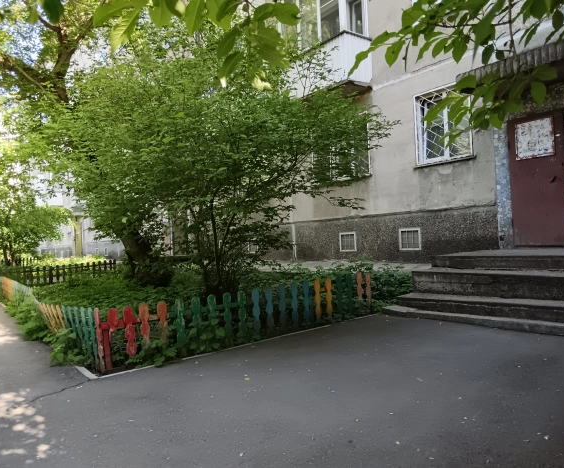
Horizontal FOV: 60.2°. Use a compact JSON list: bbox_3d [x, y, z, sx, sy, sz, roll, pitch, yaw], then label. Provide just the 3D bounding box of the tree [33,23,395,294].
[{"bbox_3d":[-1.020,-1.050,7.200,5.100,4.000,4.600,-2,-1,-8],"label":"tree"}]

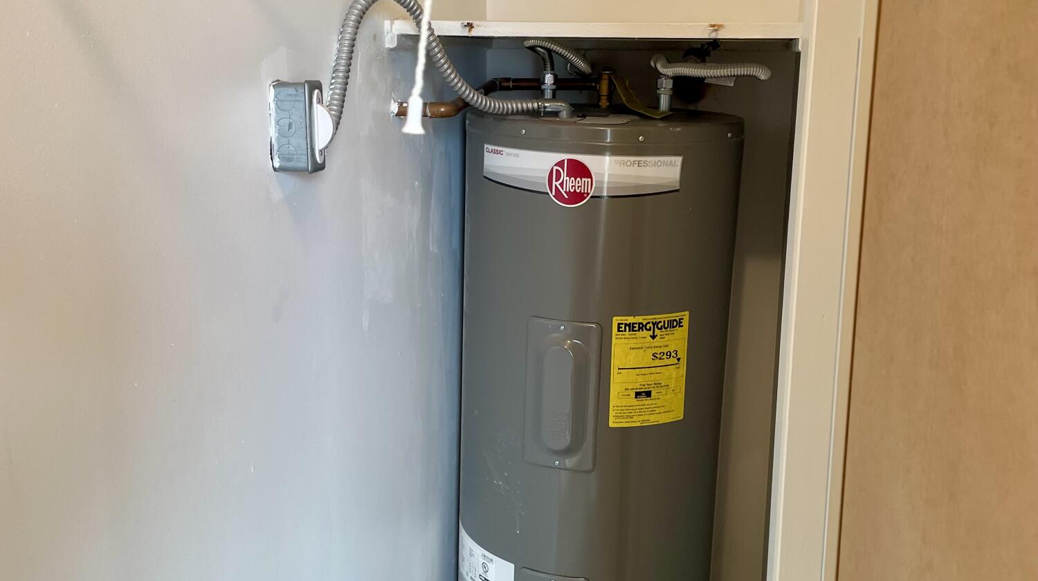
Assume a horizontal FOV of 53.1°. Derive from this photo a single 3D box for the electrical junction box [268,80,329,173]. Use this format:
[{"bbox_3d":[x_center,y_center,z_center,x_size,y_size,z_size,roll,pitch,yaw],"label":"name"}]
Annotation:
[{"bbox_3d":[-0.255,-0.192,1.226,0.054,0.104,0.055,3,14,12],"label":"electrical junction box"}]

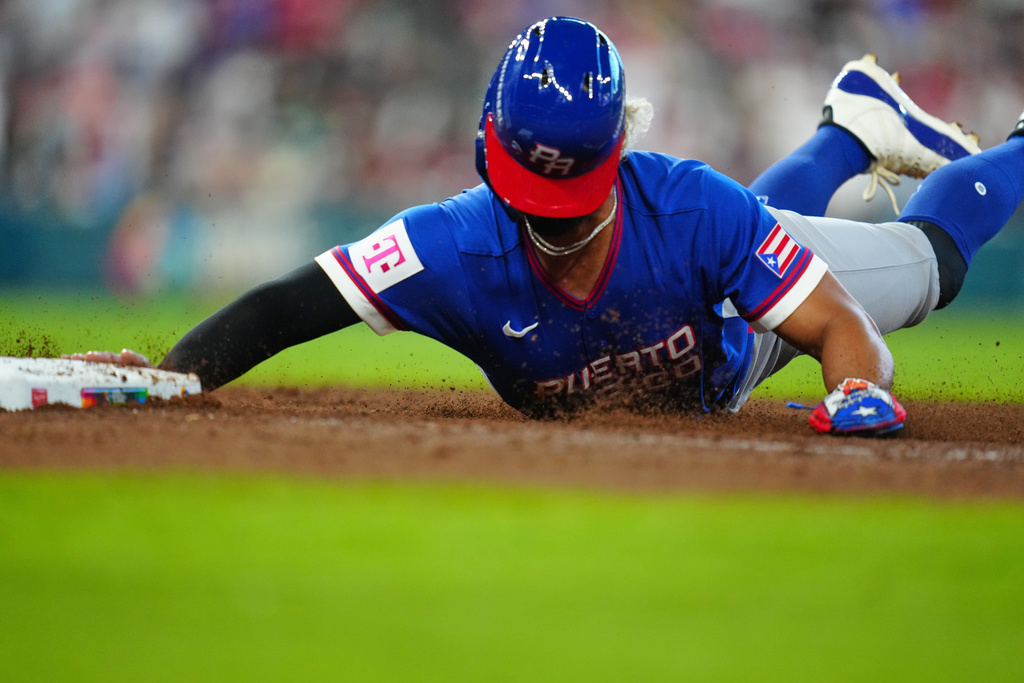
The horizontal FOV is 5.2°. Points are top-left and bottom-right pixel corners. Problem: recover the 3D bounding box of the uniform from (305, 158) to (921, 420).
[{"bbox_3d":[0.232,-0.086,18.420,0.820,0.430,1.080,-5,-14,24],"label":"uniform"}]

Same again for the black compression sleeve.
[{"bbox_3d":[-0.392,-0.031,18.300,0.400,0.140,0.120,-29,0,16],"label":"black compression sleeve"}]

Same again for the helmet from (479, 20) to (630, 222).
[{"bbox_3d":[0.064,-0.347,17.850,0.225,0.295,0.240,7,-25,1],"label":"helmet"}]

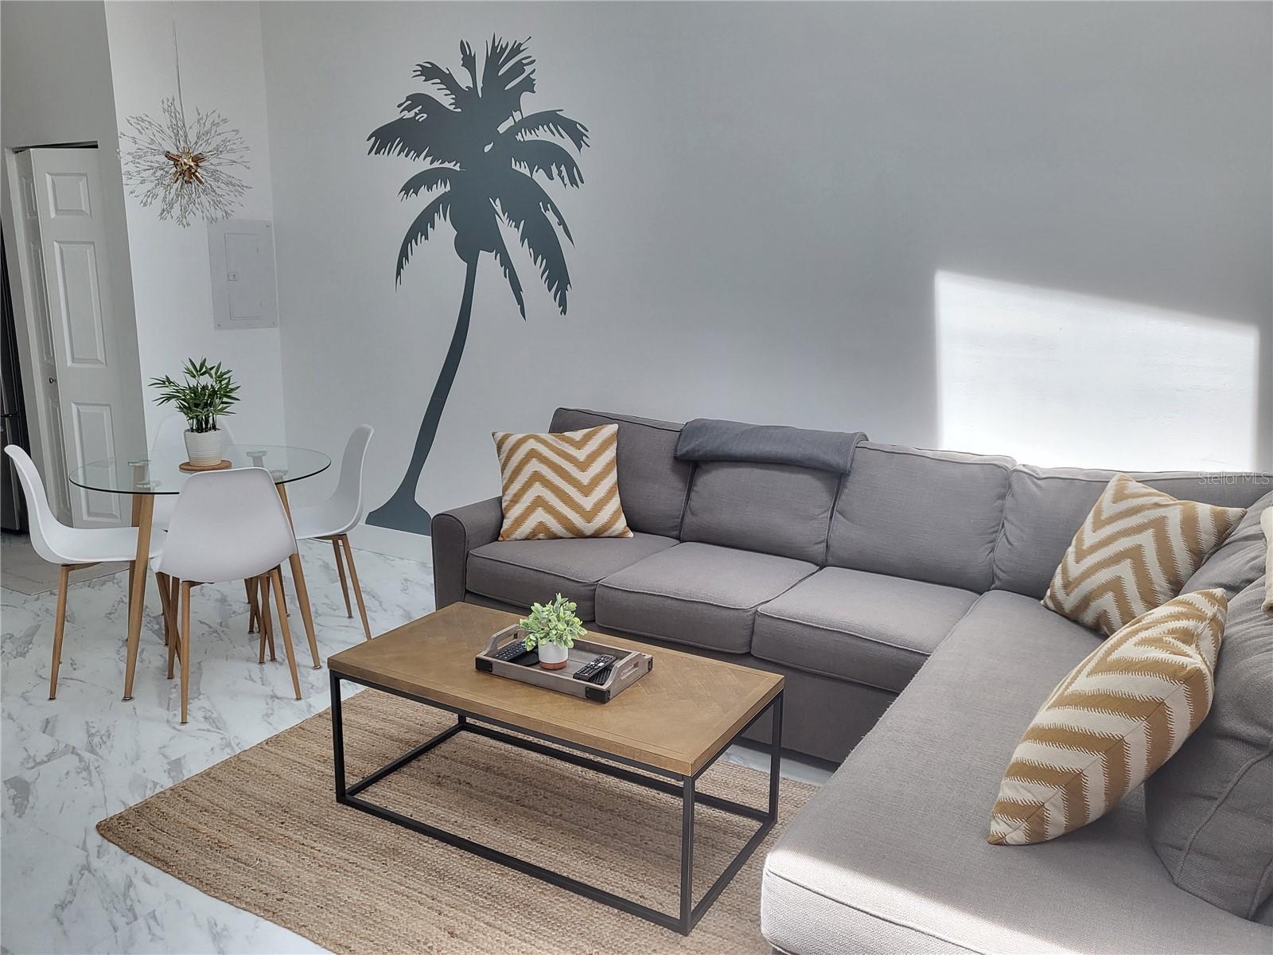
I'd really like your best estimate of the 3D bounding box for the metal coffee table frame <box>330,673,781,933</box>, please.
[{"bbox_3d":[-0.226,0.732,2.605,1.104,0.394,0.534,7,13,29],"label":"metal coffee table frame"}]

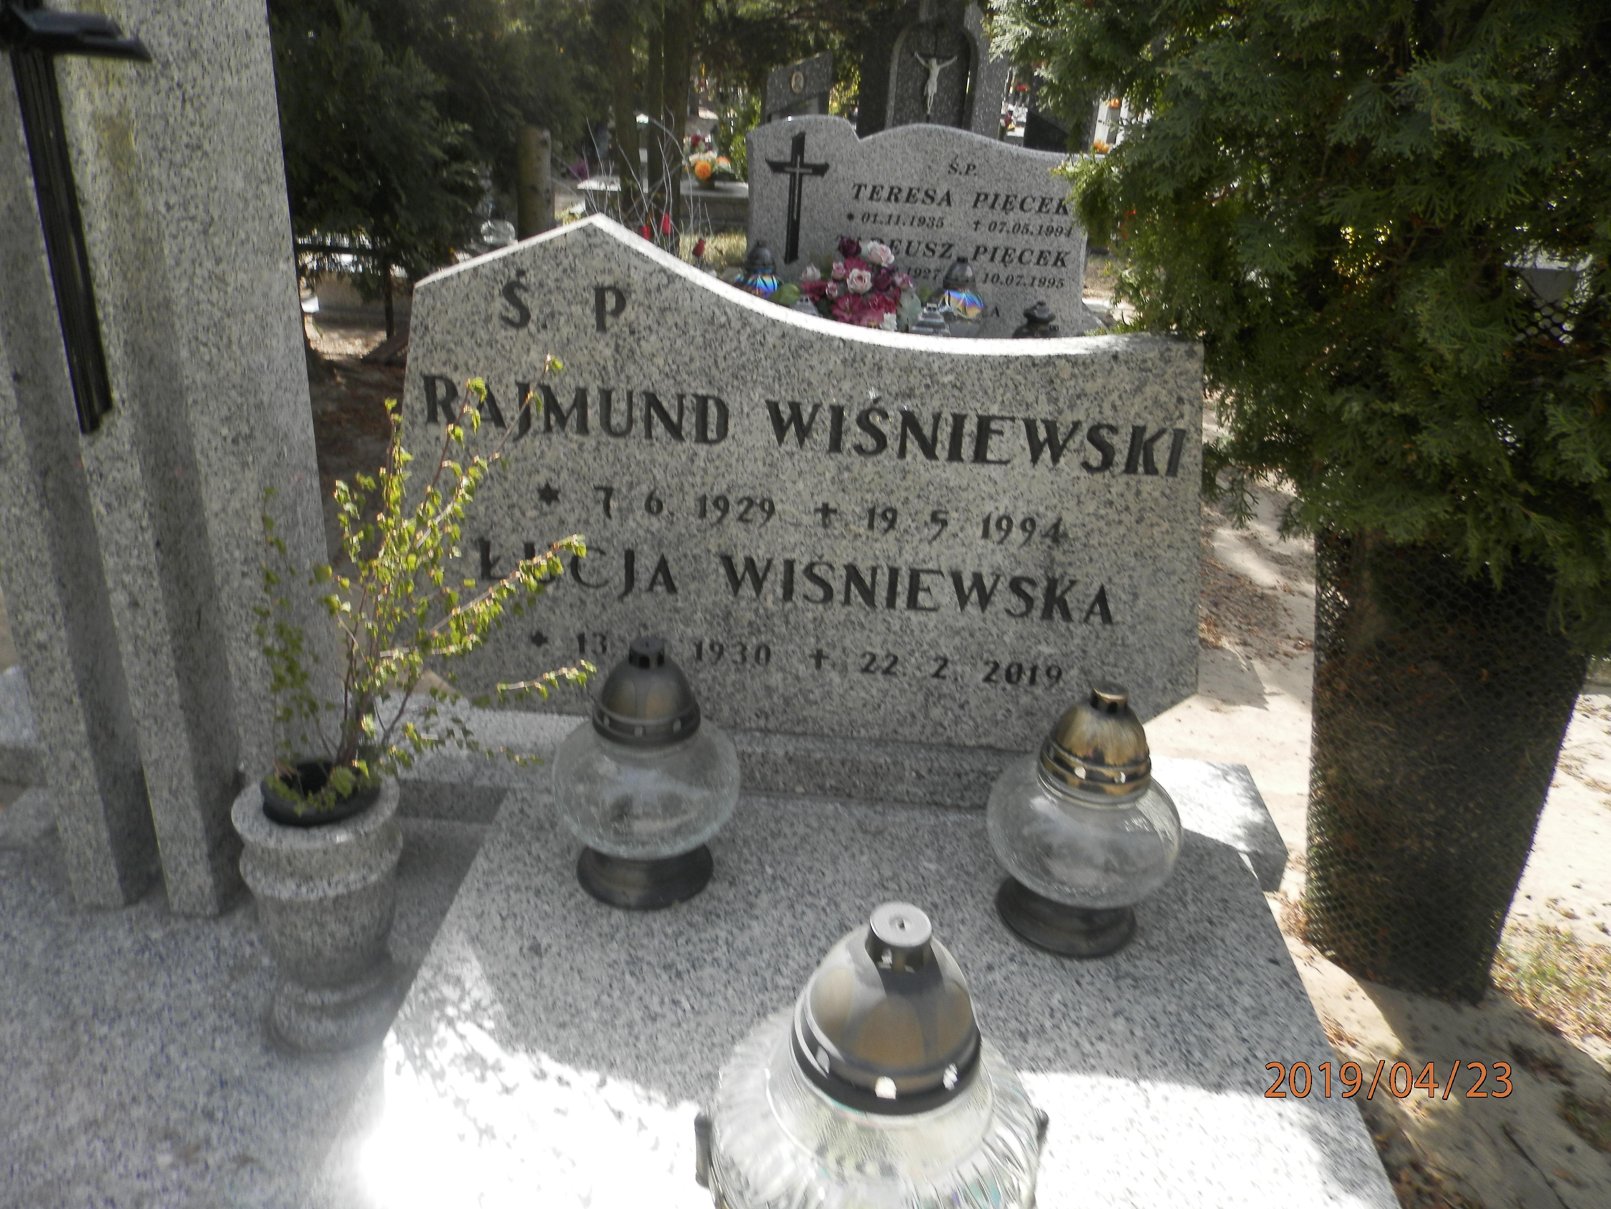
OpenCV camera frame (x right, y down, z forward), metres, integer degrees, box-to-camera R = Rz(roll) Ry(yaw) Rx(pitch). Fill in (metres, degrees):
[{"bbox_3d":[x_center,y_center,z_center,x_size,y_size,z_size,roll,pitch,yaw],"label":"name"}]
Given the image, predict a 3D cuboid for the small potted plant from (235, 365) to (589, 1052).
[{"bbox_3d":[-0.360,0.100,1.064,0.336,0.668,0.279,4,24,1],"label":"small potted plant"}]

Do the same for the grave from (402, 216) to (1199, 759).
[{"bbox_3d":[-0.010,-0.126,1.367,0.997,0.595,0.080,4,24,1],"label":"grave"}]

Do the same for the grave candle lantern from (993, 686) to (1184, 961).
[{"bbox_3d":[0.301,0.217,1.252,0.205,0.275,0.205,4,24,1],"label":"grave candle lantern"}]

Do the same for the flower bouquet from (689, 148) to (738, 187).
[{"bbox_3d":[-0.695,-3.303,8.800,0.360,0.300,0.290,4,24,1],"label":"flower bouquet"}]

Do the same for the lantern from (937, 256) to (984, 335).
[{"bbox_3d":[0.528,-1.012,3.849,0.158,0.253,0.158,4,24,1],"label":"lantern"}]

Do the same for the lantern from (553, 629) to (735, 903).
[{"bbox_3d":[-0.174,0.173,1.280,0.205,0.276,0.205,4,24,1],"label":"lantern"}]

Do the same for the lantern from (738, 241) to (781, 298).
[{"bbox_3d":[-0.154,-1.066,3.858,0.158,0.253,0.158,4,24,1],"label":"lantern"}]

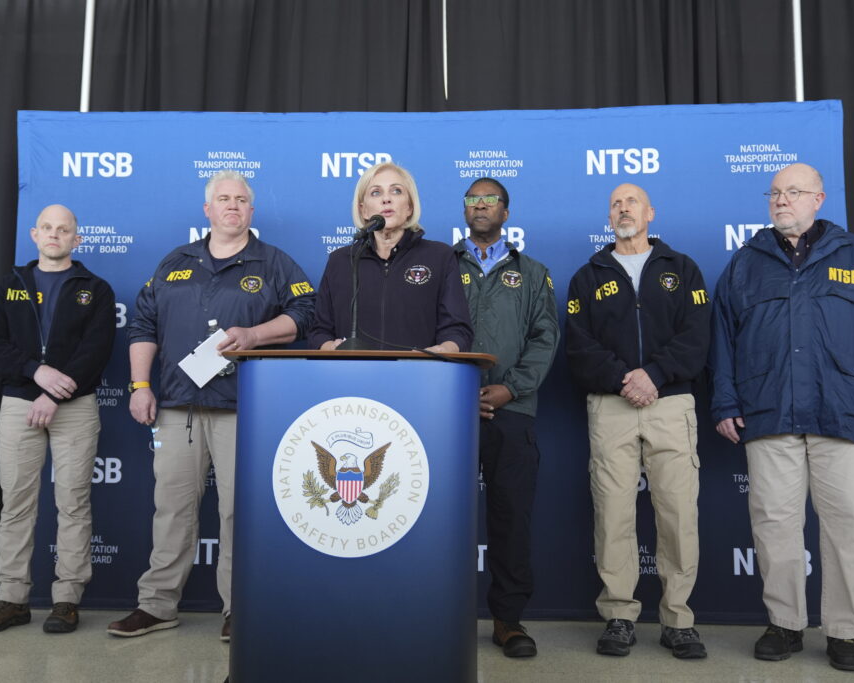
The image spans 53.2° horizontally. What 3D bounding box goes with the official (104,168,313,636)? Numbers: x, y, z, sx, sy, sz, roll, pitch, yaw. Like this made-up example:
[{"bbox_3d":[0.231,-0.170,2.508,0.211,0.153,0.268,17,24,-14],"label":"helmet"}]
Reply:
[{"bbox_3d":[-0.868,0.221,3.473,0.760,1.869,0.500,0,-5,7],"label":"official"}]

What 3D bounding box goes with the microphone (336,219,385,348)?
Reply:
[{"bbox_3d":[-0.195,-0.188,2.585,0.140,0.420,0.190,-3,-6,33],"label":"microphone"}]

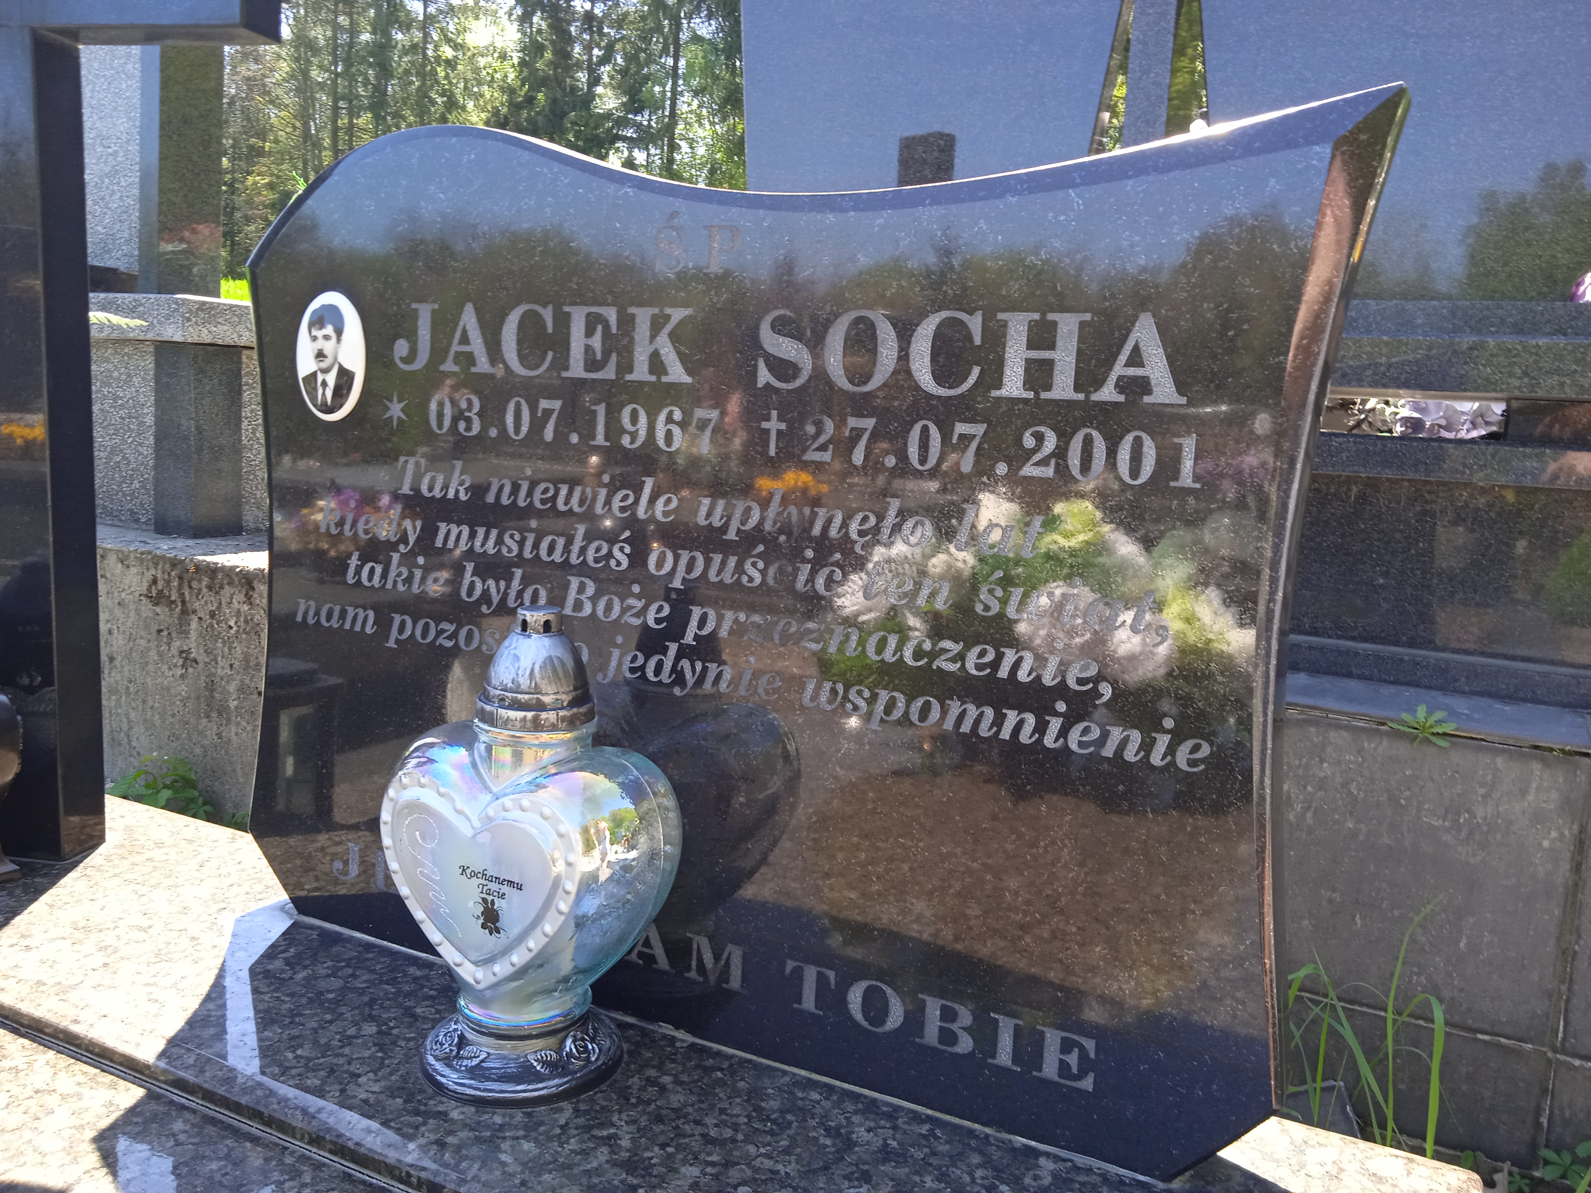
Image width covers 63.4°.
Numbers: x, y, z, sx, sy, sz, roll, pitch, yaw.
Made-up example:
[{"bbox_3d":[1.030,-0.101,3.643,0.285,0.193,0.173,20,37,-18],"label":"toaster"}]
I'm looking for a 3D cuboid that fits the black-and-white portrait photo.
[{"bbox_3d":[-0.427,-0.218,1.174,0.087,0.118,0.009,7,10,26],"label":"black-and-white portrait photo"}]

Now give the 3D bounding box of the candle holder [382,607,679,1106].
[{"bbox_3d":[-0.208,0.190,1.015,0.229,0.367,0.162,7,10,21],"label":"candle holder"}]

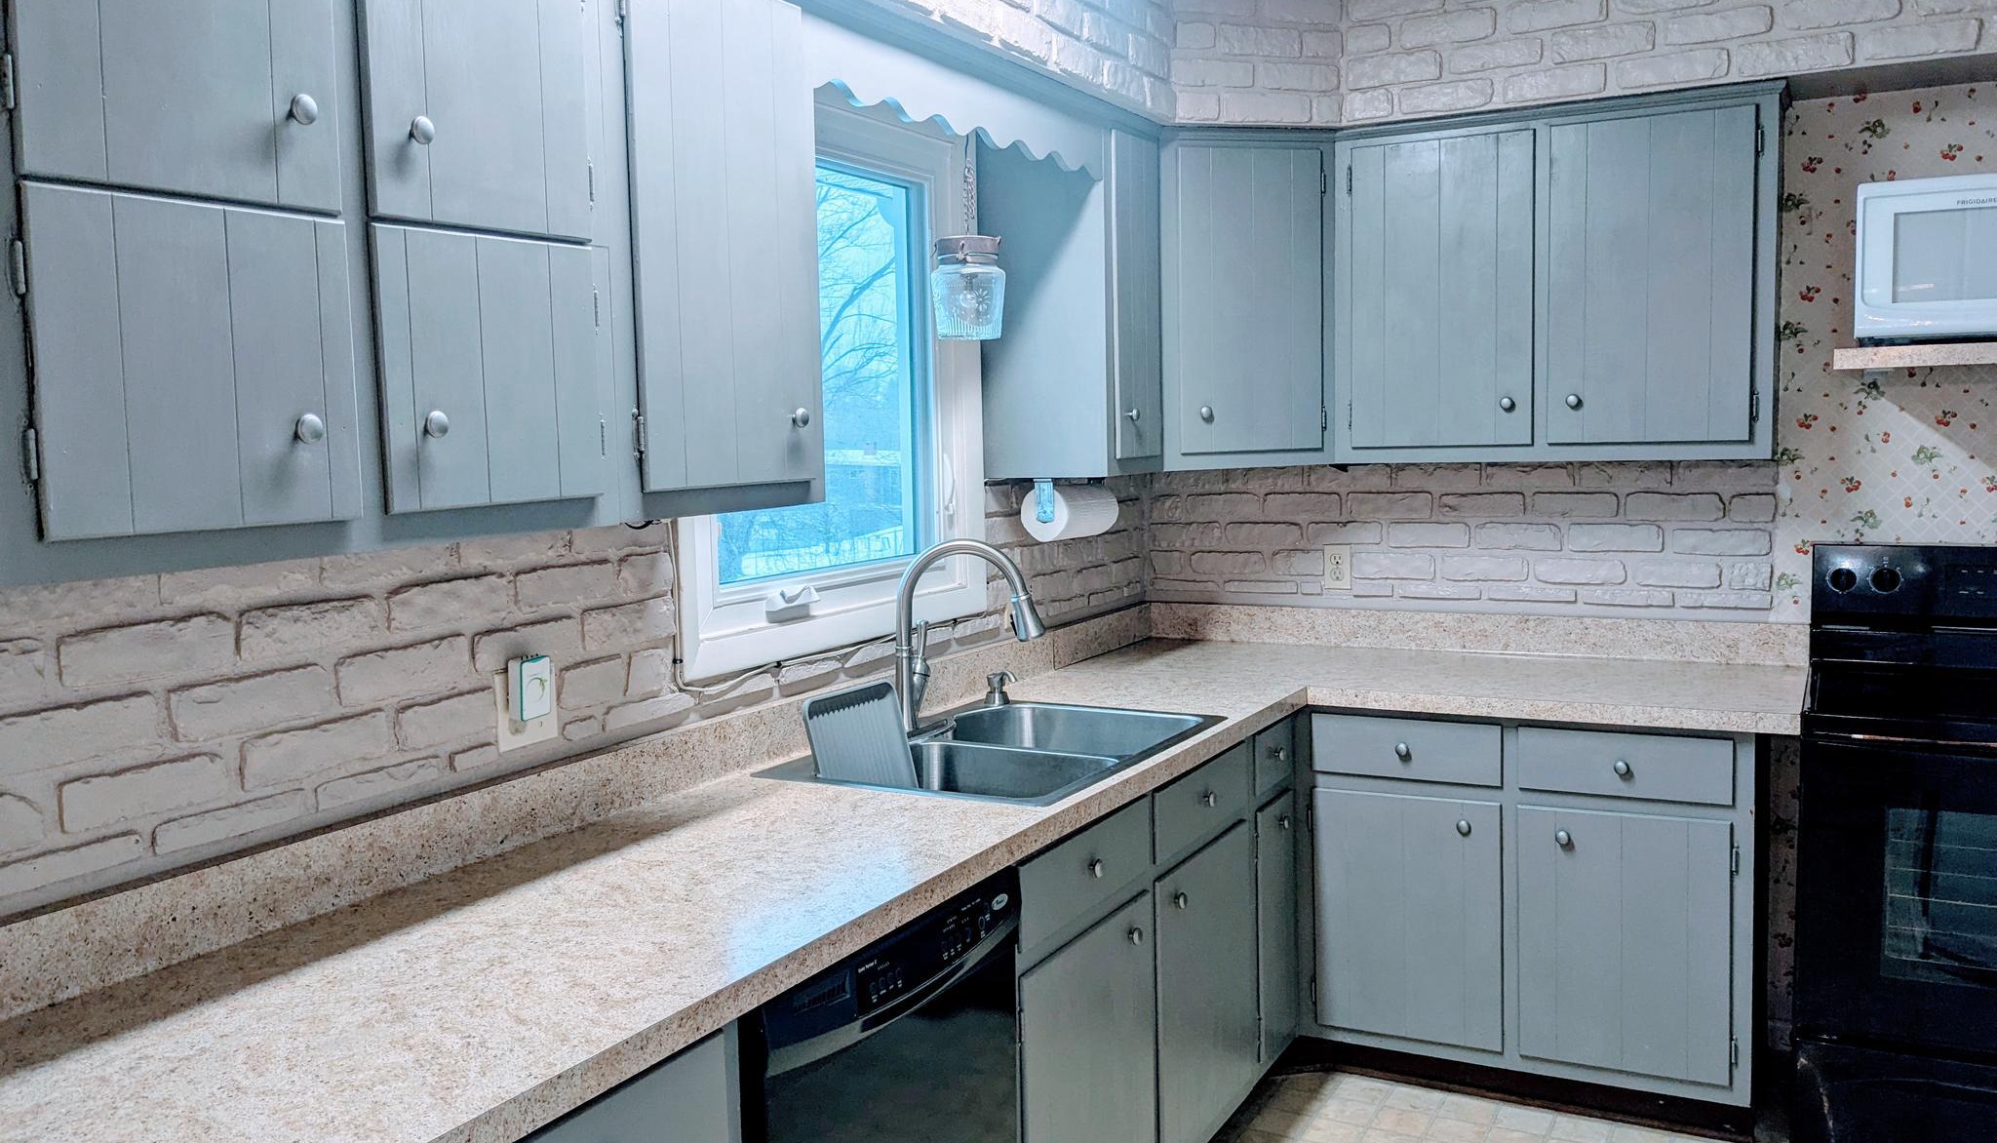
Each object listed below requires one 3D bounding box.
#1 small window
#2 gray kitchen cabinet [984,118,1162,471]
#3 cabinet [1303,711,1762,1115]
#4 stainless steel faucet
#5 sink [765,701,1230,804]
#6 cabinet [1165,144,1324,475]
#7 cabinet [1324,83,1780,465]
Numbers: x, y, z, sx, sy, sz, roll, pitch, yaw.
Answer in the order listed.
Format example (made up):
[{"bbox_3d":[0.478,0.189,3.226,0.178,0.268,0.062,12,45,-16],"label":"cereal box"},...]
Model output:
[{"bbox_3d":[-0.301,-0.390,2.942,0.087,1.049,1.023,1,6,28],"label":"small window"},{"bbox_3d":[0.166,-0.587,3.435,0.341,0.749,0.294,1,6,28],"label":"gray kitchen cabinet"},{"bbox_3d":[1.216,0.663,3.520,0.914,0.777,0.630,1,6,28],"label":"cabinet"},{"bbox_3d":[-0.051,0.124,2.964,0.318,0.372,0.092,1,6,28],"label":"stainless steel faucet"},{"bbox_3d":[0.020,0.407,2.878,0.561,0.190,0.802,1,6,28],"label":"sink"},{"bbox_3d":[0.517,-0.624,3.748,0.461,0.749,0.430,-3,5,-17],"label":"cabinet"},{"bbox_3d":[1.257,-0.630,3.537,0.928,0.765,0.346,1,6,28],"label":"cabinet"}]

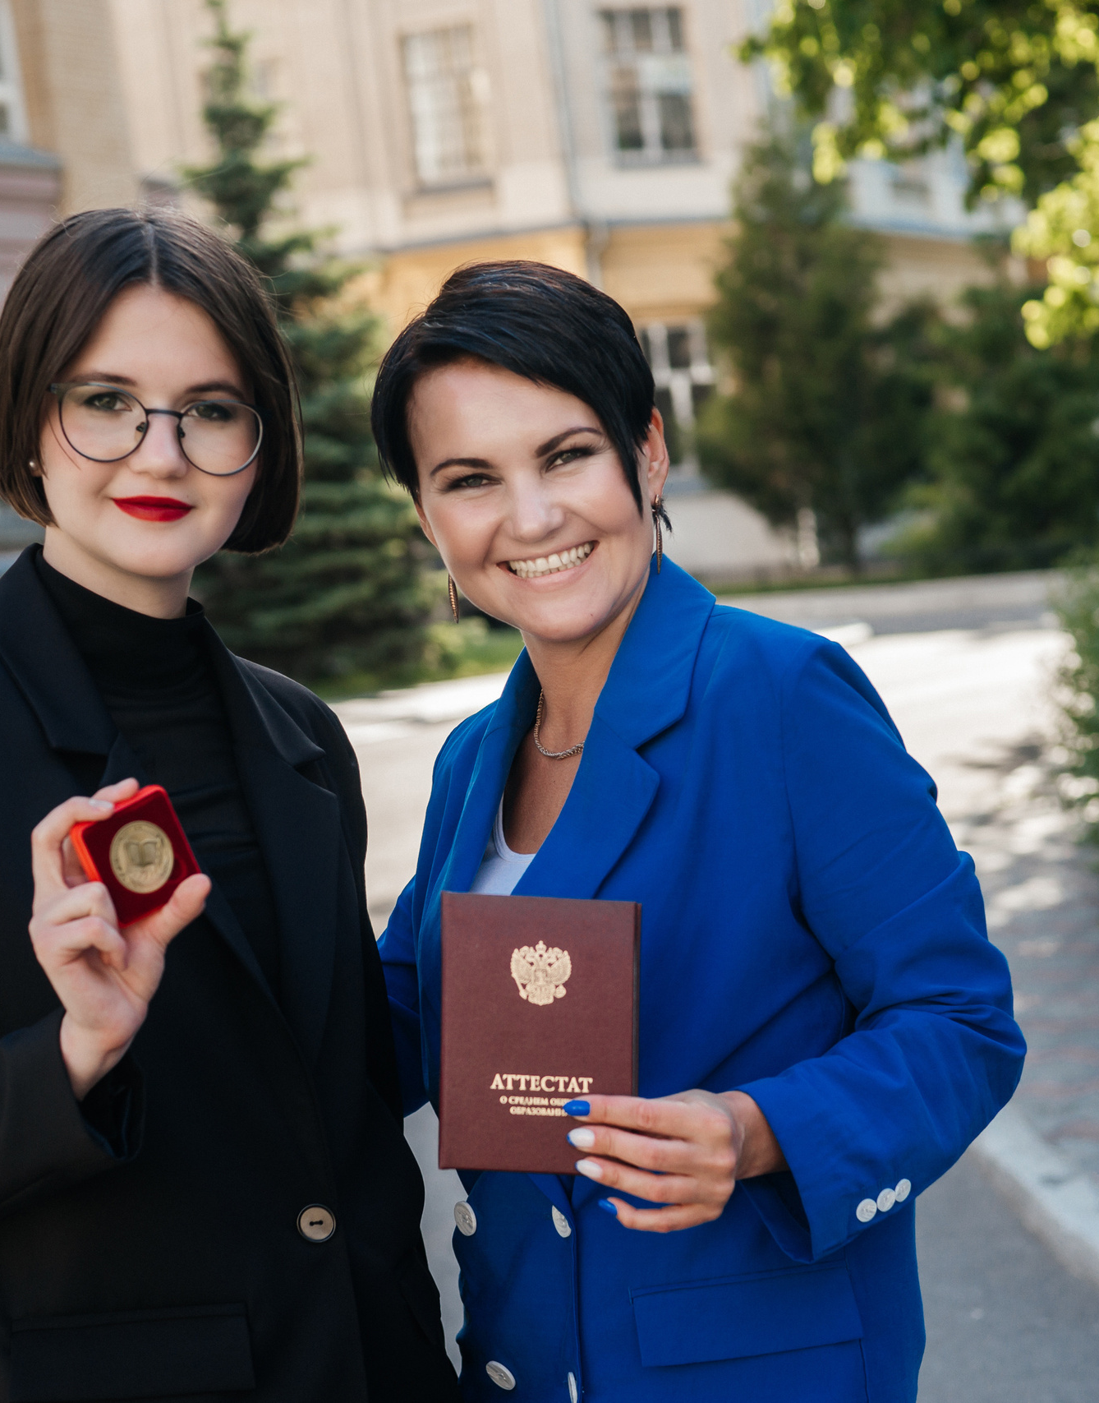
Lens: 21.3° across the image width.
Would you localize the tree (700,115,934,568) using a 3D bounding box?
[{"bbox_3d":[2.624,-3.626,30.000,2.420,4.650,2.400,-8,1,0],"label":"tree"}]

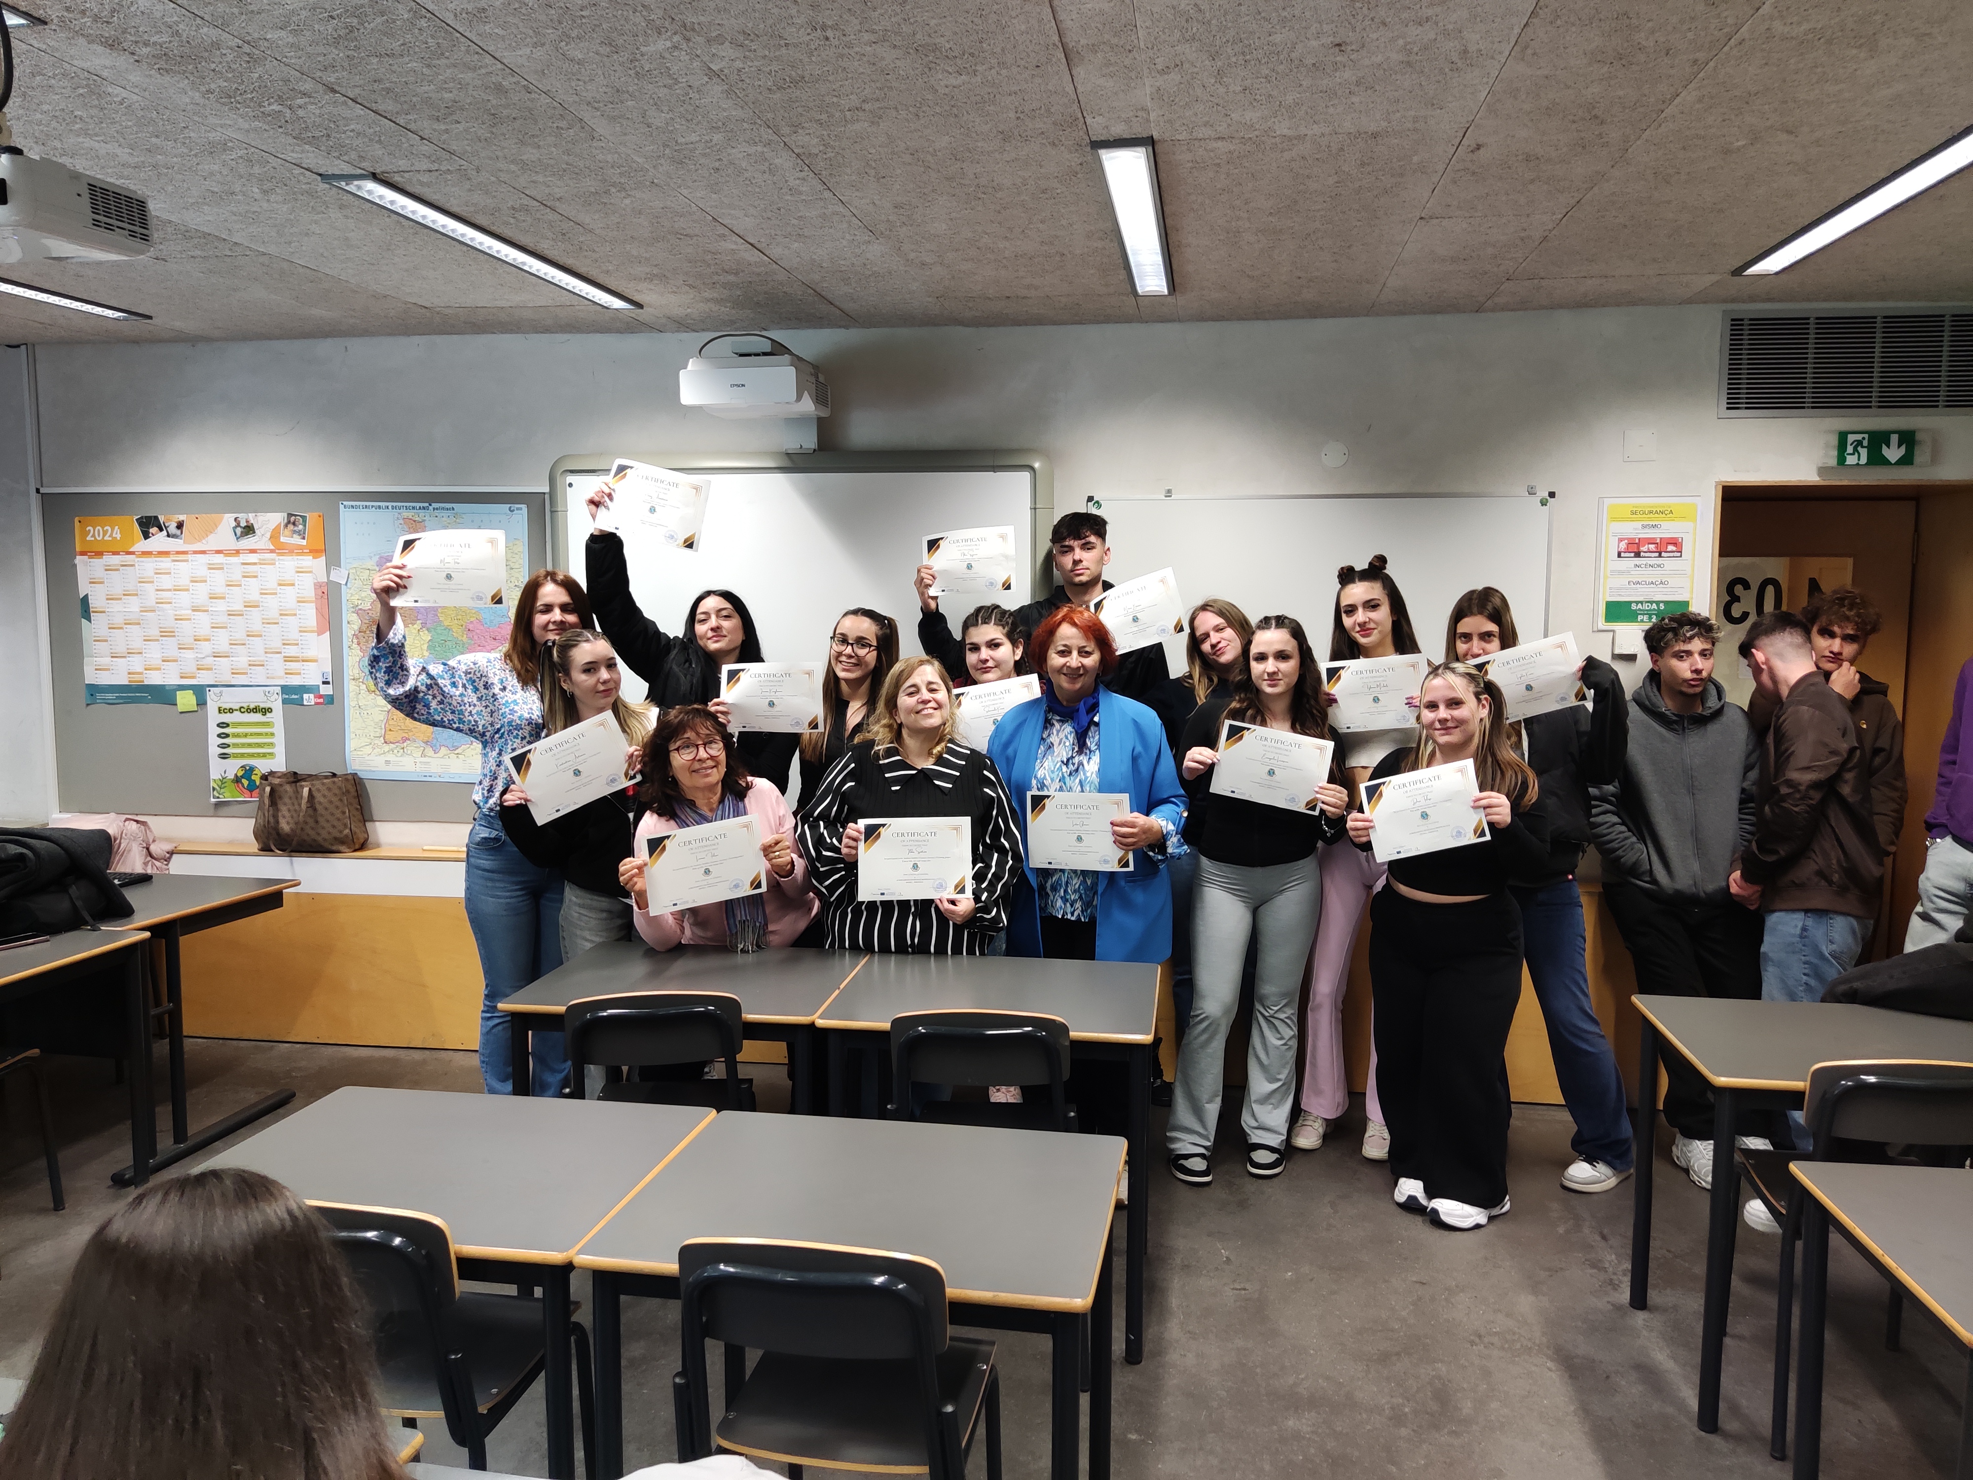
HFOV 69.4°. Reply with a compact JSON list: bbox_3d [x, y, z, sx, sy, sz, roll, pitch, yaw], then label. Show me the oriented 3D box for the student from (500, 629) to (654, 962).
[{"bbox_3d":[-1.166,0.444,4.089,0.500,1.540,0.420,-1,5,-17],"label":"student"}]

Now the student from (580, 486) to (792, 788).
[{"bbox_3d":[-0.928,0.201,4.468,0.680,1.960,0.520,0,5,-6],"label":"student"}]

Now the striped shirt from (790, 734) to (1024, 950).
[{"bbox_3d":[-0.207,0.324,3.863,0.570,0.660,0.360,1,6,6],"label":"striped shirt"}]

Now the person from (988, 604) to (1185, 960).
[{"bbox_3d":[0.288,0.440,4.101,0.560,1.644,0.420,0,6,4],"label":"person"}]

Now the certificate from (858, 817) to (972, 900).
[{"bbox_3d":[-0.187,0.308,3.710,0.297,0.210,0.010,-1,-2,0],"label":"certificate"}]

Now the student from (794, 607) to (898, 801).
[{"bbox_3d":[-0.442,0.377,4.517,0.450,1.660,0.320,1,6,6],"label":"student"}]

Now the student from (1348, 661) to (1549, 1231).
[{"bbox_3d":[1.242,0.534,3.820,0.490,1.495,0.380,3,7,23],"label":"student"}]

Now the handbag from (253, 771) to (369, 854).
[{"bbox_3d":[-2.458,0.263,5.203,0.400,0.300,0.170,1,5,8],"label":"handbag"}]

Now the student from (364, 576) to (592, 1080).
[{"bbox_3d":[-1.532,0.359,4.351,0.610,1.730,0.480,-1,6,-5],"label":"student"}]

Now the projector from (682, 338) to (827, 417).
[{"bbox_3d":[-0.712,-1.097,4.454,0.365,0.151,0.380,1,6,9],"label":"projector"}]

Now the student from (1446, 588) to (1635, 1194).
[{"bbox_3d":[1.596,0.408,4.128,0.480,1.680,0.420,2,6,20],"label":"student"}]

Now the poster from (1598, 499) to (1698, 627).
[{"bbox_3d":[2.092,-0.558,4.507,0.289,0.414,0.015,1,6,9],"label":"poster"}]

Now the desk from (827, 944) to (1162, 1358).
[{"bbox_3d":[0.031,0.966,3.405,0.741,0.740,0.581,1,6,8],"label":"desk"}]

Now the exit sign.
[{"bbox_3d":[2.783,-0.911,4.452,0.228,0.106,0.040,1,6,9],"label":"exit sign"}]

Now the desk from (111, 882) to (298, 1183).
[{"bbox_3d":[-2.942,0.856,4.468,1.250,0.740,0.720,1,6,9],"label":"desk"}]

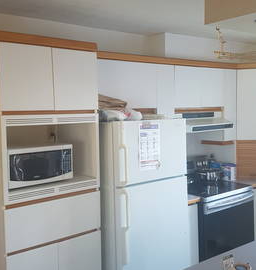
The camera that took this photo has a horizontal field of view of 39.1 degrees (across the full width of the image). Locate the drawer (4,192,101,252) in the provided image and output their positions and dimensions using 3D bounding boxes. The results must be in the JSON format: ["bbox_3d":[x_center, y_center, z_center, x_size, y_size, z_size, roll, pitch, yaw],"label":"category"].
[{"bbox_3d":[-0.604,0.529,2.477,0.664,0.274,0.490,-5,7,-39],"label":"drawer"}]

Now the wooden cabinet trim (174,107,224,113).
[{"bbox_3d":[0.709,-0.238,3.578,0.732,0.046,0.031,-5,7,-39],"label":"wooden cabinet trim"}]

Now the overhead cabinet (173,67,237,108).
[{"bbox_3d":[0.709,-0.478,3.735,0.963,0.408,0.305,-5,7,-39],"label":"overhead cabinet"}]

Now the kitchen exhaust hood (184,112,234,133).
[{"bbox_3d":[0.688,-0.144,3.655,0.719,0.170,0.448,-5,7,-39],"label":"kitchen exhaust hood"}]

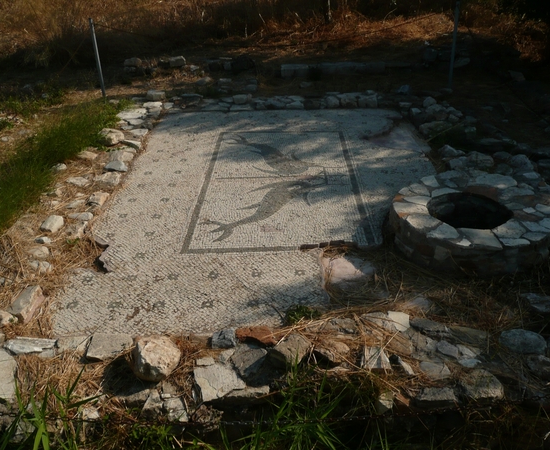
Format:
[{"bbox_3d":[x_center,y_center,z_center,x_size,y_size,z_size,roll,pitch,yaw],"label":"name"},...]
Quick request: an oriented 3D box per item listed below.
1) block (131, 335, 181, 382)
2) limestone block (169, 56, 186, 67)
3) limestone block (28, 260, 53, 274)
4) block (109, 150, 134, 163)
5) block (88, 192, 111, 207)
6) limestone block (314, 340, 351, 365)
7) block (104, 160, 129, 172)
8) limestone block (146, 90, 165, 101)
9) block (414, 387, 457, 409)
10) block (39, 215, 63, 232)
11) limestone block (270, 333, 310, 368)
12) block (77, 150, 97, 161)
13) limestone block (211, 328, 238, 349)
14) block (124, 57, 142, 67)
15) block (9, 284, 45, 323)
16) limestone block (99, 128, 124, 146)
[{"bbox_3d":[-0.477,0.539,1.963,0.183,0.154,0.159,1,30,0],"label":"block"},{"bbox_3d":[-1.257,-2.116,6.287,0.207,0.114,0.138,1,30,0],"label":"limestone block"},{"bbox_3d":[-1.226,0.222,2.540,0.119,0.051,0.072,1,30,0],"label":"limestone block"},{"bbox_3d":[-1.269,-0.568,4.022,0.179,0.073,0.146,-1,31,2],"label":"block"},{"bbox_3d":[-1.224,-0.179,3.367,0.142,0.067,0.112,-6,31,-6],"label":"block"},{"bbox_3d":[0.244,0.550,2.095,0.155,0.070,0.110,10,33,19],"label":"limestone block"},{"bbox_3d":[-1.250,-0.460,3.811,0.170,0.060,0.133,-1,31,2],"label":"block"},{"bbox_3d":[-1.249,-1.360,5.097,0.198,0.074,0.149,1,30,0],"label":"limestone block"},{"bbox_3d":[0.623,0.670,1.887,0.151,0.064,0.087,1,30,0],"label":"block"},{"bbox_3d":[-1.342,-0.010,2.919,0.106,0.071,0.128,5,30,7],"label":"block"},{"bbox_3d":[0.068,0.557,2.127,0.150,0.085,0.150,-27,39,-36],"label":"limestone block"},{"bbox_3d":[-1.579,-0.585,4.094,0.155,0.055,0.115,4,31,11],"label":"block"},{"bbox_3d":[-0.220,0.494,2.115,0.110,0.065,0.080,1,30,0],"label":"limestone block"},{"bbox_3d":[-1.842,-2.109,6.274,0.213,0.102,0.142,1,30,0],"label":"block"},{"bbox_3d":[-1.150,0.368,2.262,0.106,0.078,0.221,1,30,0],"label":"block"},{"bbox_3d":[-1.456,-0.781,4.333,0.193,0.135,0.158,-1,31,2],"label":"limestone block"}]

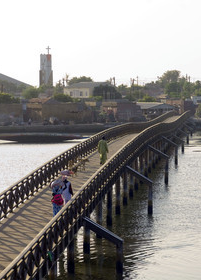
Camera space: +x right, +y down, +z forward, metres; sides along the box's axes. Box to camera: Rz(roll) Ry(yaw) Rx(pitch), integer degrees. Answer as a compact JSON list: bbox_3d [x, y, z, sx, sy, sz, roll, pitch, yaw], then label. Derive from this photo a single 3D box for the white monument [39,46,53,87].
[{"bbox_3d":[-15.885,-17.677,359.589,4.000,19.490,4.000,0,2,0],"label":"white monument"}]

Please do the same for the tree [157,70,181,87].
[{"bbox_3d":[20.084,-14.158,359.722,7.400,12.450,7.400,0,2,0],"label":"tree"}]

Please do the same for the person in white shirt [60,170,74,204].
[{"bbox_3d":[-1.460,2.329,55.128,0.600,1.830,0.450,0,2,4],"label":"person in white shirt"}]

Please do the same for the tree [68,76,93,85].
[{"bbox_3d":[-5.638,-13.055,354.760,7.600,10.620,7.600,0,2,0],"label":"tree"}]

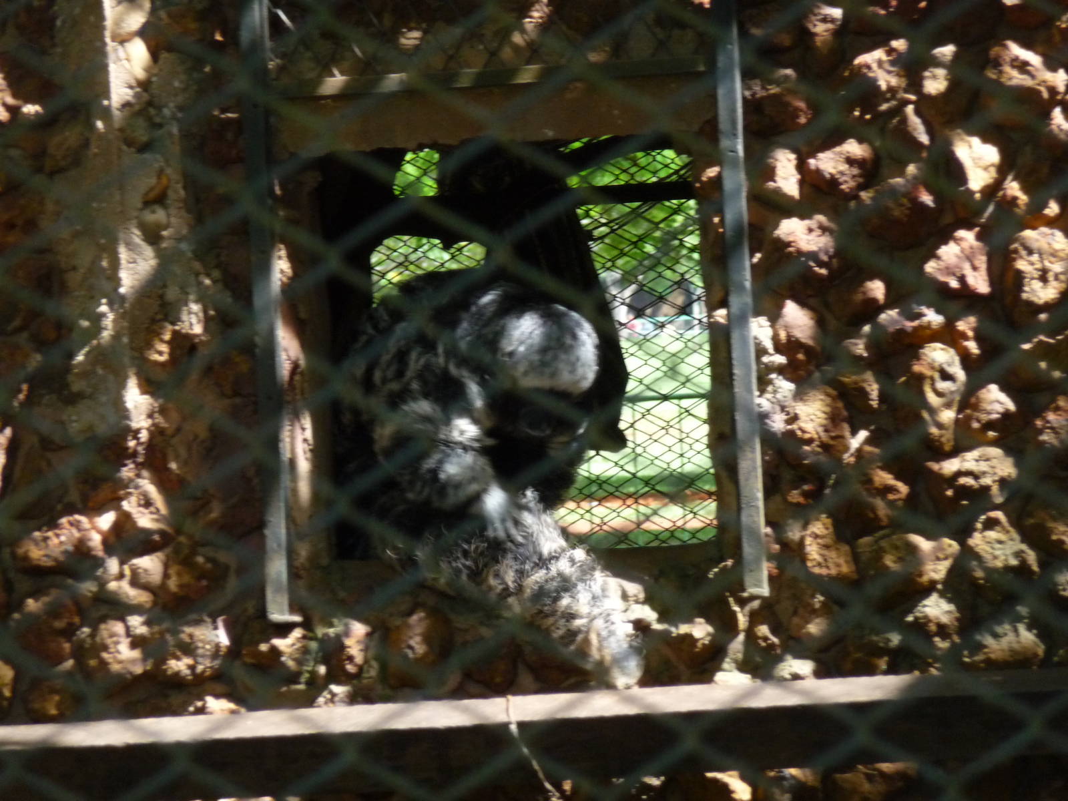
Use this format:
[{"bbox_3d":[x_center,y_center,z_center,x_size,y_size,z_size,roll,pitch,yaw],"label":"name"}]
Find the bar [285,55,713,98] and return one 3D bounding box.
[{"bbox_3d":[-0.035,-0.271,5.480,0.365,0.014,0.015,-3,1,7],"label":"bar"}]

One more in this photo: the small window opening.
[{"bbox_3d":[-0.013,-0.044,5.550,0.320,0.335,0.120,-3,1,7],"label":"small window opening"}]

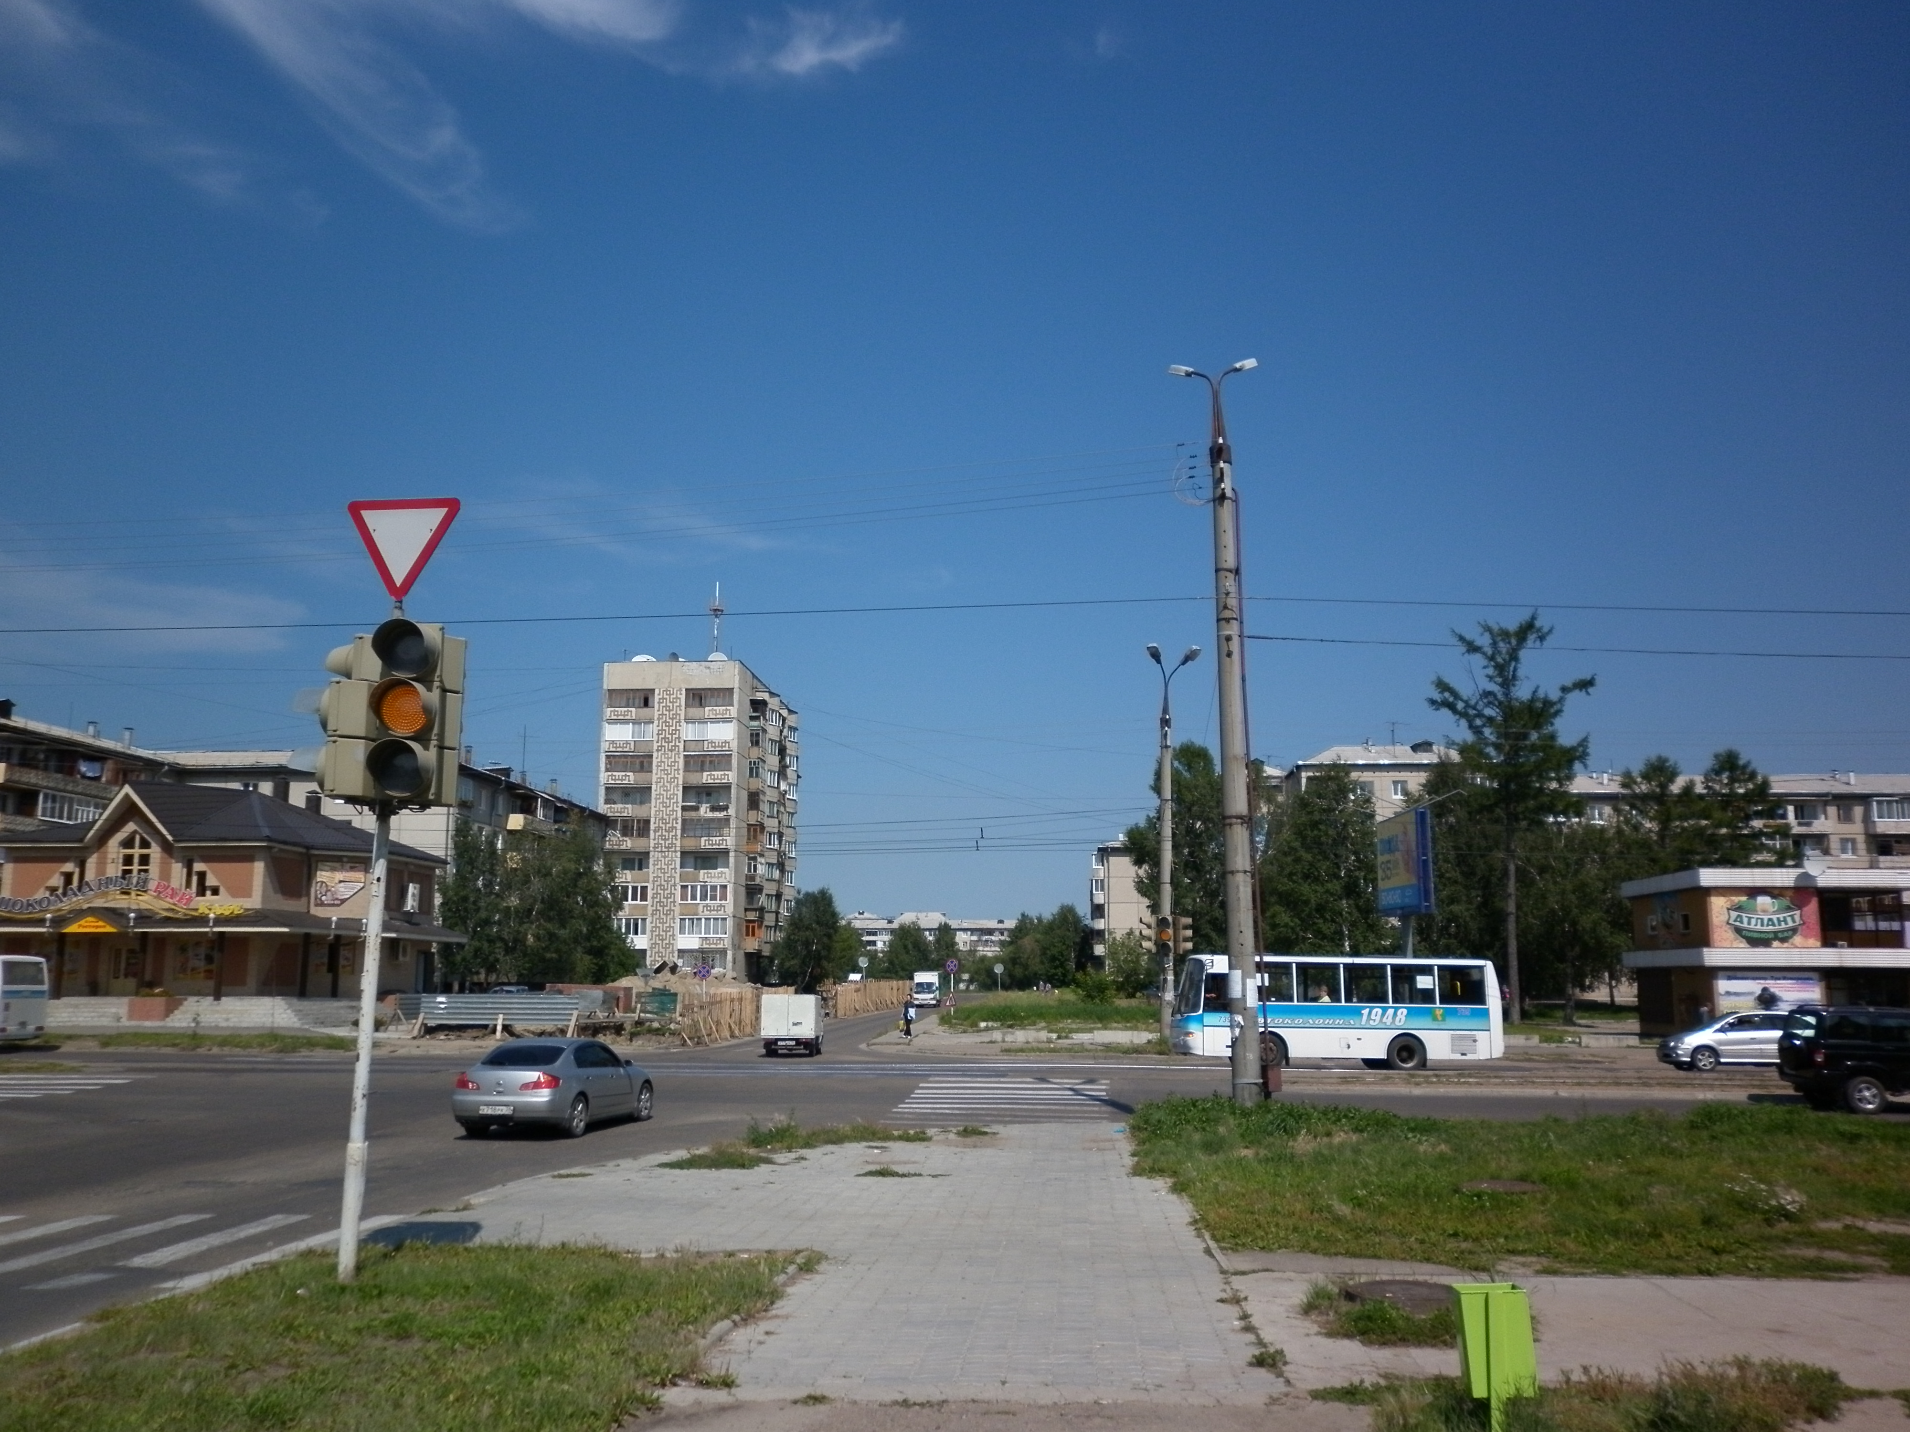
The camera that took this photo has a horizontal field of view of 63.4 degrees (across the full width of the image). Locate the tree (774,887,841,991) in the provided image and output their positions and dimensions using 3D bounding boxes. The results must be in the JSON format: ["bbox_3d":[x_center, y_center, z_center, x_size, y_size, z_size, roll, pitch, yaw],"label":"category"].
[{"bbox_3d":[-11.189,17.222,116.734,5.100,8.370,5.000,0,-9,0],"label":"tree"}]

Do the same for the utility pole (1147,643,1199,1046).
[{"bbox_3d":[6.608,3.925,47.210,1.600,12.350,1.500,-1,-10,4],"label":"utility pole"}]

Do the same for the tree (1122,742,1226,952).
[{"bbox_3d":[12.322,8.809,84.698,6.200,14.910,6.000,0,-9,0],"label":"tree"}]

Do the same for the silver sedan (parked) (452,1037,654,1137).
[{"bbox_3d":[-6.419,5.990,25.309,1.780,1.470,4.670,-1,-9,10],"label":"silver sedan (parked)"}]

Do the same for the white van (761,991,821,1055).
[{"bbox_3d":[-5.009,9.688,48.562,1.630,1.900,4.150,0,-10,1],"label":"white van"}]

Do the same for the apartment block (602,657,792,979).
[{"bbox_3d":[-23.335,11.699,146.491,12.600,28.500,28.000,-1,-10,4],"label":"apartment block"}]

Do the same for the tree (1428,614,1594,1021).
[{"bbox_3d":[25.585,4.581,71.218,7.400,19.050,7.000,0,-9,0],"label":"tree"}]

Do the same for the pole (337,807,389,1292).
[{"bbox_3d":[-3.441,1.871,9.012,0.130,2.780,0.130,0,-10,0],"label":"pole"}]

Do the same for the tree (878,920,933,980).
[{"bbox_3d":[-7.140,32.509,212.527,7.400,8.910,7.000,0,-9,0],"label":"tree"}]

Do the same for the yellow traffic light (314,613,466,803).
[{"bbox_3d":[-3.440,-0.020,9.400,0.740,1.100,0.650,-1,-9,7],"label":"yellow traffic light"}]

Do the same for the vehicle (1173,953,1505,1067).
[{"bbox_3d":[10.087,7.876,41.589,8.380,3.070,2.420,-1,-9,7],"label":"vehicle"}]

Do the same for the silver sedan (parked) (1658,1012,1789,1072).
[{"bbox_3d":[21.324,8.745,41.331,4.500,1.580,1.720,-1,-10,4],"label":"silver sedan (parked)"}]

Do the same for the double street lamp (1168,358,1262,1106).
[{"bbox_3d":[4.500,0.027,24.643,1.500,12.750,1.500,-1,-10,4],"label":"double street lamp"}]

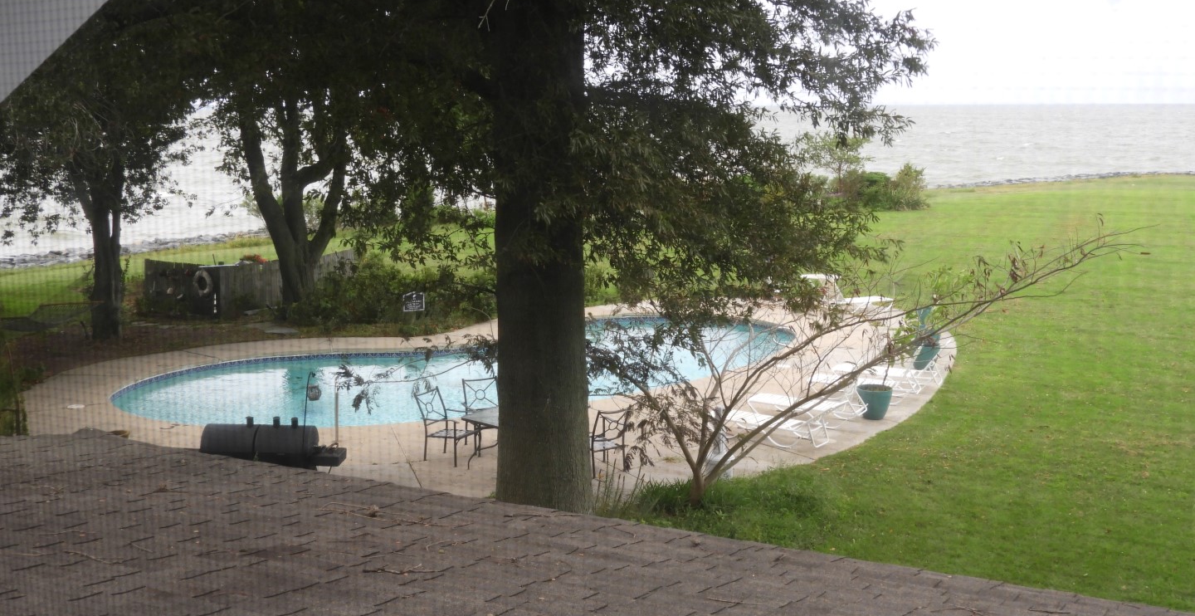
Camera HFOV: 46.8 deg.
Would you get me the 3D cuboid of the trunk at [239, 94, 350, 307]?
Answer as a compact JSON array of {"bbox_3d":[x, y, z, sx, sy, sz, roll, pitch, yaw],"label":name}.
[{"bbox_3d":[-7.090,-2.361,32.073,2.500,4.950,1.500,-2,9,-12],"label":"trunk"}]

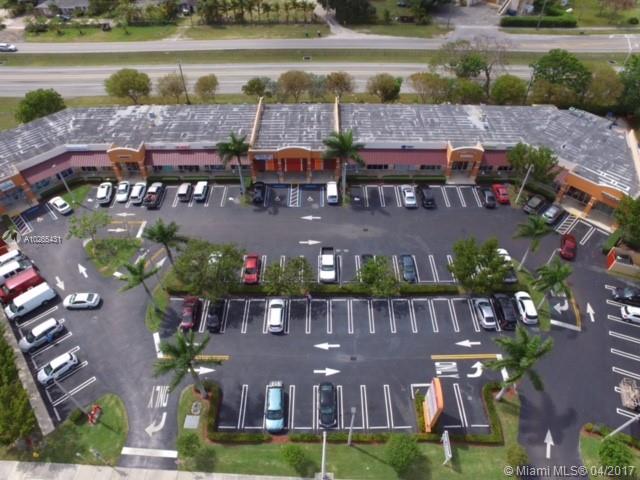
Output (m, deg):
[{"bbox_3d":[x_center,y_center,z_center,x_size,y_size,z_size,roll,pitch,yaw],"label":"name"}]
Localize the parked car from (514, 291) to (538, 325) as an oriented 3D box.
[{"bbox_3d":[27.872,9.134,50.065,1.840,1.620,4.500,2,48,2],"label":"parked car"}]

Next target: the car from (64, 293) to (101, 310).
[{"bbox_3d":[-32.051,8.343,49.759,4.750,1.450,1.820,-2,50,-1],"label":"car"}]

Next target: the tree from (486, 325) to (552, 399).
[{"bbox_3d":[19.184,14.471,38.815,6.100,11.400,6.100,0,48,0],"label":"tree"}]

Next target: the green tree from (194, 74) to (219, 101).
[{"bbox_3d":[-26.800,-34.633,87.939,5.300,7.200,5.100,0,46,0],"label":"green tree"}]

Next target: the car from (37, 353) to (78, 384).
[{"bbox_3d":[-31.725,15.551,44.886,4.550,1.620,1.840,-32,56,-25],"label":"car"}]

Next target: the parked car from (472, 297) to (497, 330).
[{"bbox_3d":[22.070,9.529,49.289,1.800,1.450,4.550,0,46,0],"label":"parked car"}]

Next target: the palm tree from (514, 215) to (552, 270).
[{"bbox_3d":[28.608,1.376,51.911,5.100,9.200,5.100,0,48,0],"label":"palm tree"}]

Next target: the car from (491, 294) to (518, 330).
[{"bbox_3d":[24.724,9.326,49.277,1.900,1.750,4.800,0,46,0],"label":"car"}]

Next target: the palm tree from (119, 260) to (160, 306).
[{"bbox_3d":[-22.586,6.407,47.864,4.600,6.800,4.600,0,50,0],"label":"palm tree"}]

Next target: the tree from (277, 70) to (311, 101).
[{"bbox_3d":[-5.538,-35.429,86.410,7.400,7.300,7.400,0,48,0],"label":"tree"}]

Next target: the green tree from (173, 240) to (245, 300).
[{"bbox_3d":[-14.900,4.217,50.144,9.200,7.600,7.600,0,46,0],"label":"green tree"}]

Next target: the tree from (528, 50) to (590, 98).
[{"bbox_3d":[55.200,-36.218,85.577,11.300,12.800,10.500,0,46,0],"label":"tree"}]

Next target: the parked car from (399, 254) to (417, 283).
[{"bbox_3d":[12.685,4.099,53.183,1.800,1.480,4.500,0,50,0],"label":"parked car"}]

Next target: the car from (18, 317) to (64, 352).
[{"bbox_3d":[-35.396,11.828,46.909,1.850,1.680,4.500,35,56,29],"label":"car"}]

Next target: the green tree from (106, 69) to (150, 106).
[{"bbox_3d":[-45.000,-34.980,87.579,9.600,8.200,9.200,0,46,0],"label":"green tree"}]

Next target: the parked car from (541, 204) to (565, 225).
[{"bbox_3d":[39.857,-4.562,62.827,4.350,1.550,1.800,-35,55,-29],"label":"parked car"}]

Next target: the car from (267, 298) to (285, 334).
[{"bbox_3d":[-5.770,9.922,48.278,1.820,1.600,4.600,0,50,0],"label":"car"}]

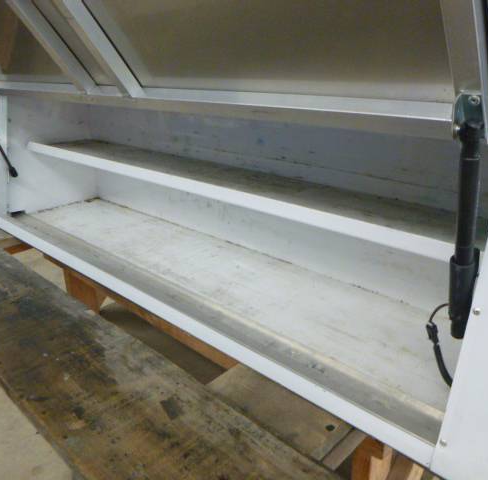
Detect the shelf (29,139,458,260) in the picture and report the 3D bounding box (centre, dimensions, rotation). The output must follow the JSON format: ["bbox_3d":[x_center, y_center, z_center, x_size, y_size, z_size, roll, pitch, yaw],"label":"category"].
[{"bbox_3d":[-0.120,-0.198,1.339,1.665,0.036,0.262,18,28,39],"label":"shelf"}]

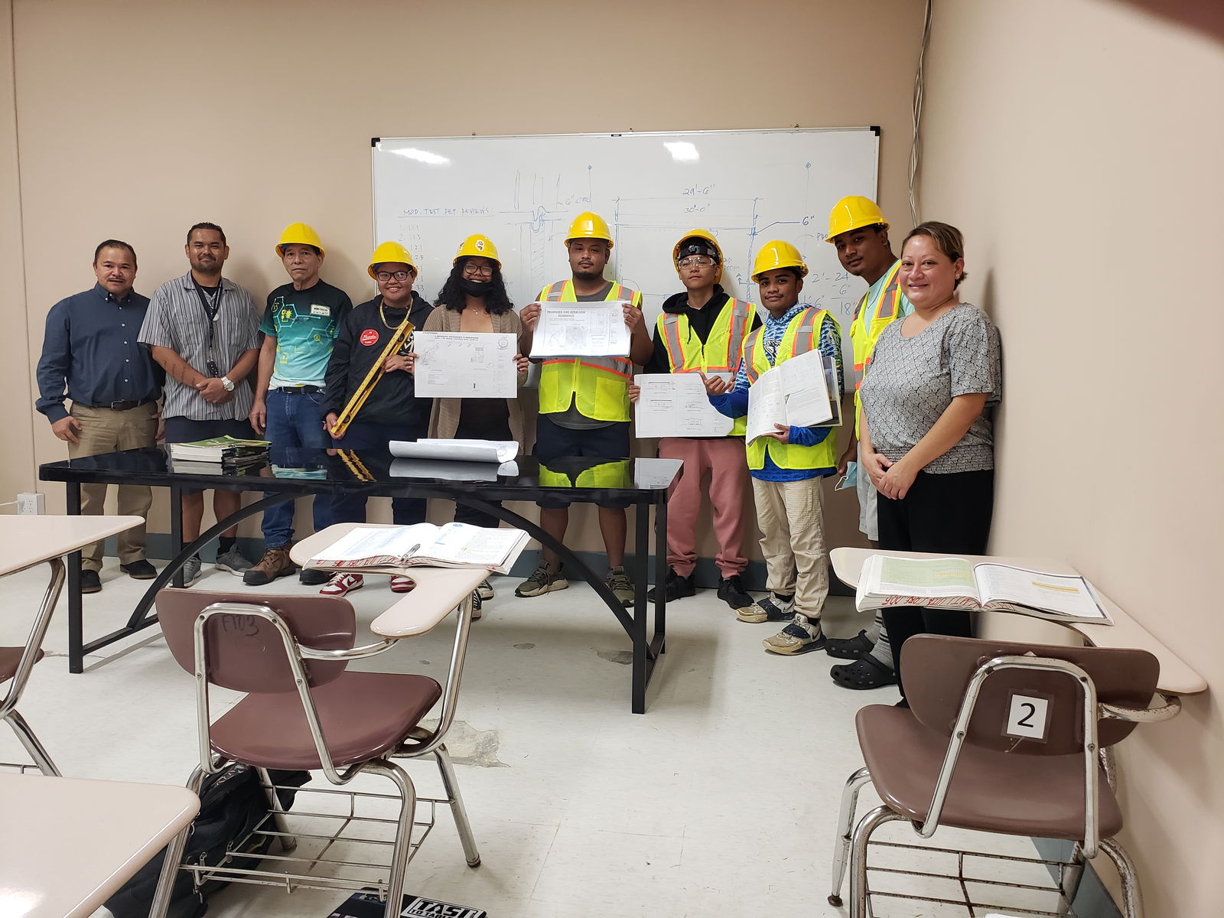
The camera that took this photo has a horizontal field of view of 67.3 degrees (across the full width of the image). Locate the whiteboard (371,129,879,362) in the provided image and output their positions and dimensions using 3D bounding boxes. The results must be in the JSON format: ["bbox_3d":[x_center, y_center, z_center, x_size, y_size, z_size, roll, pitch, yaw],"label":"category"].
[{"bbox_3d":[0.001,-0.947,4.416,2.440,1.215,0.025,2,6,9],"label":"whiteboard"}]

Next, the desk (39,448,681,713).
[{"bbox_3d":[-0.852,0.388,3.409,2.176,0.747,0.740,2,7,8],"label":"desk"}]

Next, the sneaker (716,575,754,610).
[{"bbox_3d":[0.584,0.617,4.348,0.105,0.115,0.285,-2,7,-24],"label":"sneaker"}]

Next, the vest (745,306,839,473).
[{"bbox_3d":[0.720,-0.278,3.692,0.430,0.660,0.270,7,9,40],"label":"vest"}]

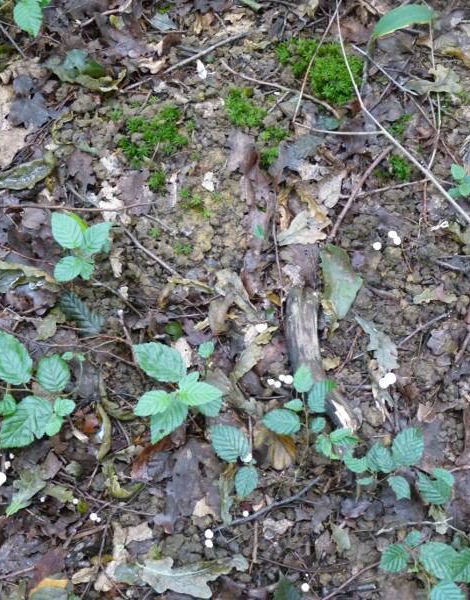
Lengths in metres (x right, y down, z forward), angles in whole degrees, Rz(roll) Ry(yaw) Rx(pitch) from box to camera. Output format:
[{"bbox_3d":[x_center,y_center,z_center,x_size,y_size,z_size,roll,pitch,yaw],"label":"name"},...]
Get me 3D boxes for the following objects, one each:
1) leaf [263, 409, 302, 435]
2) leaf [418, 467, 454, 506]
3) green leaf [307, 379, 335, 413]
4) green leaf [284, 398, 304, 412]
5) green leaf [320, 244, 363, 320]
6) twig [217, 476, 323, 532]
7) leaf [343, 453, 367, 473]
[{"bbox_3d":[0.052,0.134,1.220,0.042,0.011,0.029,10,64,5],"label":"leaf"},{"bbox_3d":[0.219,0.203,1.210,0.032,0.012,0.044,-39,70,-17],"label":"leaf"},{"bbox_3d":[0.085,0.094,1.088,0.024,0.012,0.040,23,60,14],"label":"green leaf"},{"bbox_3d":[0.057,0.102,1.077,0.019,0.012,0.015,-3,57,-2],"label":"green leaf"},{"bbox_3d":[0.126,-0.022,1.296,0.050,0.018,0.104,-4,57,-3],"label":"green leaf"},{"bbox_3d":[0.037,0.213,1.147,0.126,0.012,0.015,-24,60,-15],"label":"twig"},{"bbox_3d":[0.123,0.166,1.145,0.025,0.010,0.017,22,60,14],"label":"leaf"}]

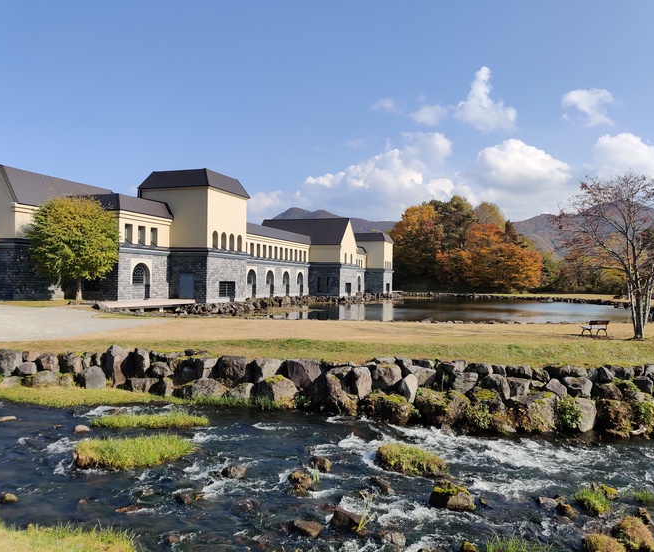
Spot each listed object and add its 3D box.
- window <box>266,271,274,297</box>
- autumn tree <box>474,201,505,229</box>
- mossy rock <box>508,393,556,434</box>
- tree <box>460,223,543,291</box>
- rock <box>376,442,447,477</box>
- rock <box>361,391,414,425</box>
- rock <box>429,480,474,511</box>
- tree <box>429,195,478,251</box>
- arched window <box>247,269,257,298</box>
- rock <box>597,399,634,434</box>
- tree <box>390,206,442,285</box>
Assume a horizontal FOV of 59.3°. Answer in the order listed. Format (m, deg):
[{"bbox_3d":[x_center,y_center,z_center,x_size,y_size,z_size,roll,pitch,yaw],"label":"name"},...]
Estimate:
[{"bbox_3d":[-7.695,1.012,77.500,0.350,3.500,2.600,0,-1,18],"label":"window"},{"bbox_3d":[40.537,-7.577,145.000,9.500,22.500,9.500,0,-1,0],"label":"autumn tree"},{"bbox_3d":[6.407,4.287,17.900,1.400,1.250,1.100,0,-1,6],"label":"mossy rock"},{"bbox_3d":[36.474,-3.971,120.000,17.500,14.300,15.000,0,-1,0],"label":"tree"},{"bbox_3d":[2.036,4.487,14.000,1.650,0.600,1.050,0,-1,21],"label":"rock"},{"bbox_3d":[1.971,4.283,18.700,1.650,1.100,1.150,0,-1,6],"label":"rock"},{"bbox_3d":[2.559,4.522,11.800,0.850,0.520,0.700,0,-1,6],"label":"rock"},{"bbox_3d":[29.747,-7.525,135.000,11.500,22.000,11.000,0,-1,0],"label":"tree"},{"bbox_3d":[-9.343,0.941,72.000,0.350,3.600,2.700,0,-1,18],"label":"arched window"},{"bbox_3d":[8.794,4.283,17.500,1.100,1.100,0.950,0,-1,6],"label":"rock"},{"bbox_3d":[20.267,-6.340,130.000,12.500,19.500,12.000,0,-1,0],"label":"tree"}]

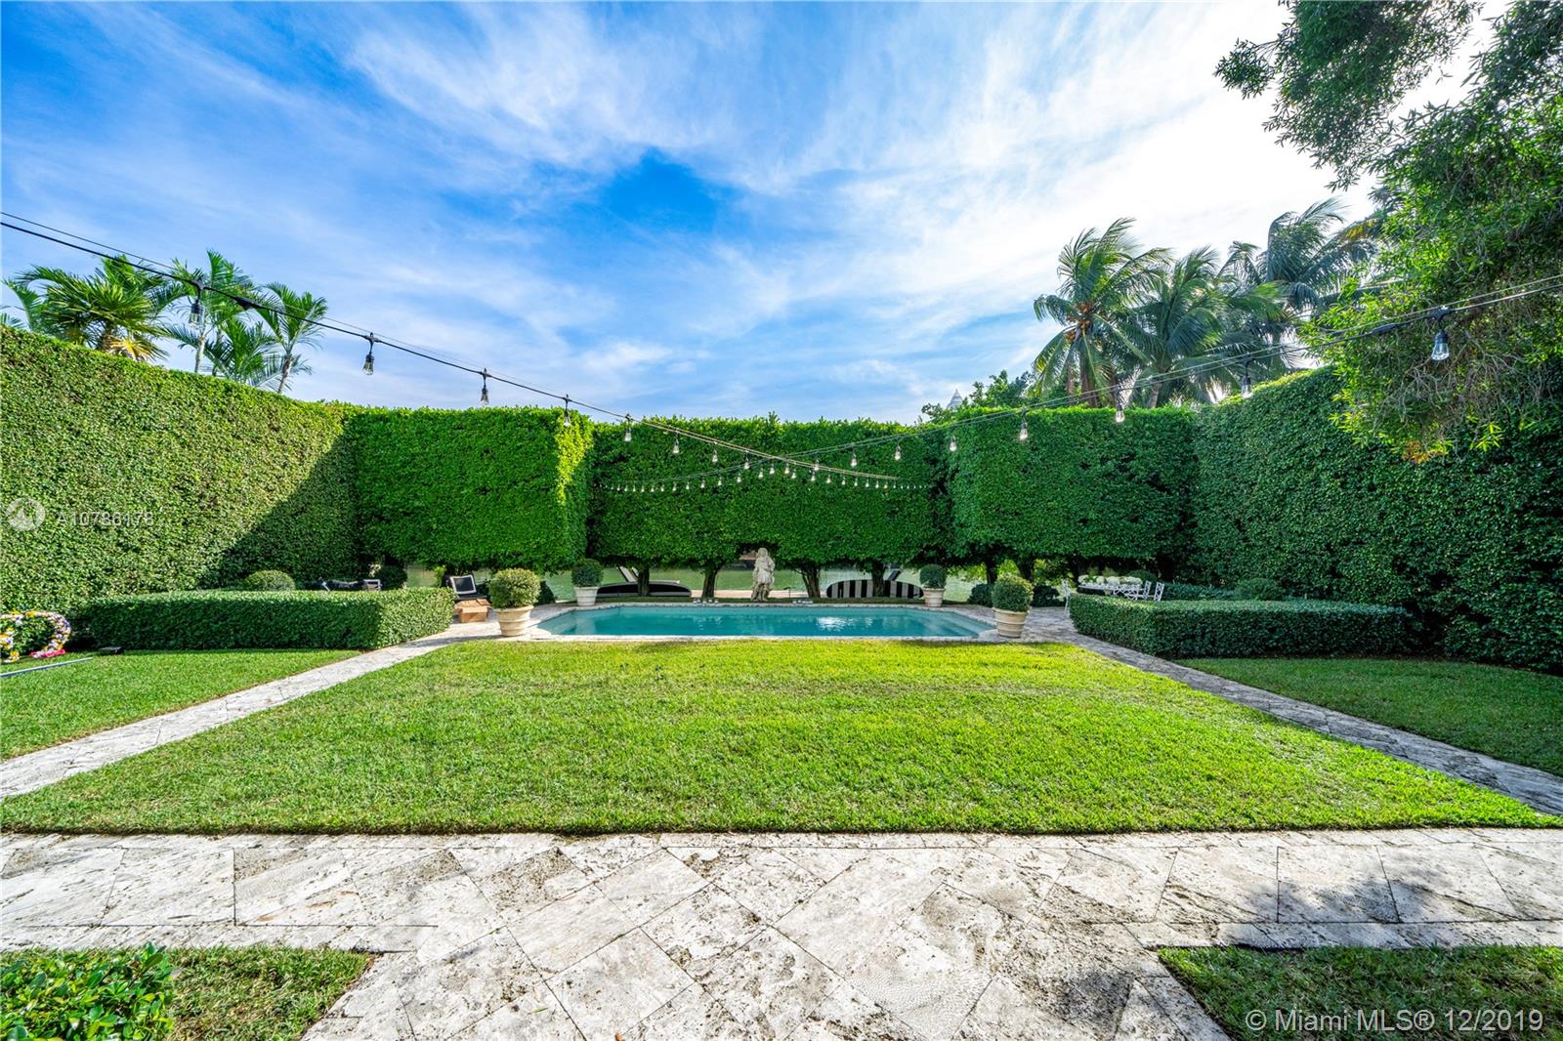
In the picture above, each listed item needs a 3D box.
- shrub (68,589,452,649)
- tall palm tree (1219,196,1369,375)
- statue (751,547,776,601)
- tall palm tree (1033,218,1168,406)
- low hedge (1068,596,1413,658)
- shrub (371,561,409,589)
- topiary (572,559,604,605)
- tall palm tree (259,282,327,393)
[{"bbox_3d":[-9.250,1.781,9.765,4.800,0.850,2.100,0,-1,0],"label":"shrub"},{"bbox_3d":[19.000,-4.594,19.301,4.900,14.000,4.900,0,-1,0],"label":"tall palm tree"},{"bbox_3d":[-0.521,1.530,14.769,0.700,1.520,0.550,0,-1,-1],"label":"statue"},{"bbox_3d":[13.478,-4.980,22.387,5.600,14.900,5.600,0,-1,-1],"label":"tall palm tree"},{"bbox_3d":[8.066,1.848,9.451,4.400,0.780,1.950,0,-1,-1],"label":"low hedge"},{"bbox_3d":[-10.500,1.710,13.967,0.870,1.170,0.870,0,-1,0],"label":"shrub"},{"bbox_3d":[-5.193,1.623,13.964,0.840,1.270,0.840,0,-1,-1],"label":"topiary"},{"bbox_3d":[-16.300,-2.682,17.460,2.000,10.100,2.000,0,-1,0],"label":"tall palm tree"}]

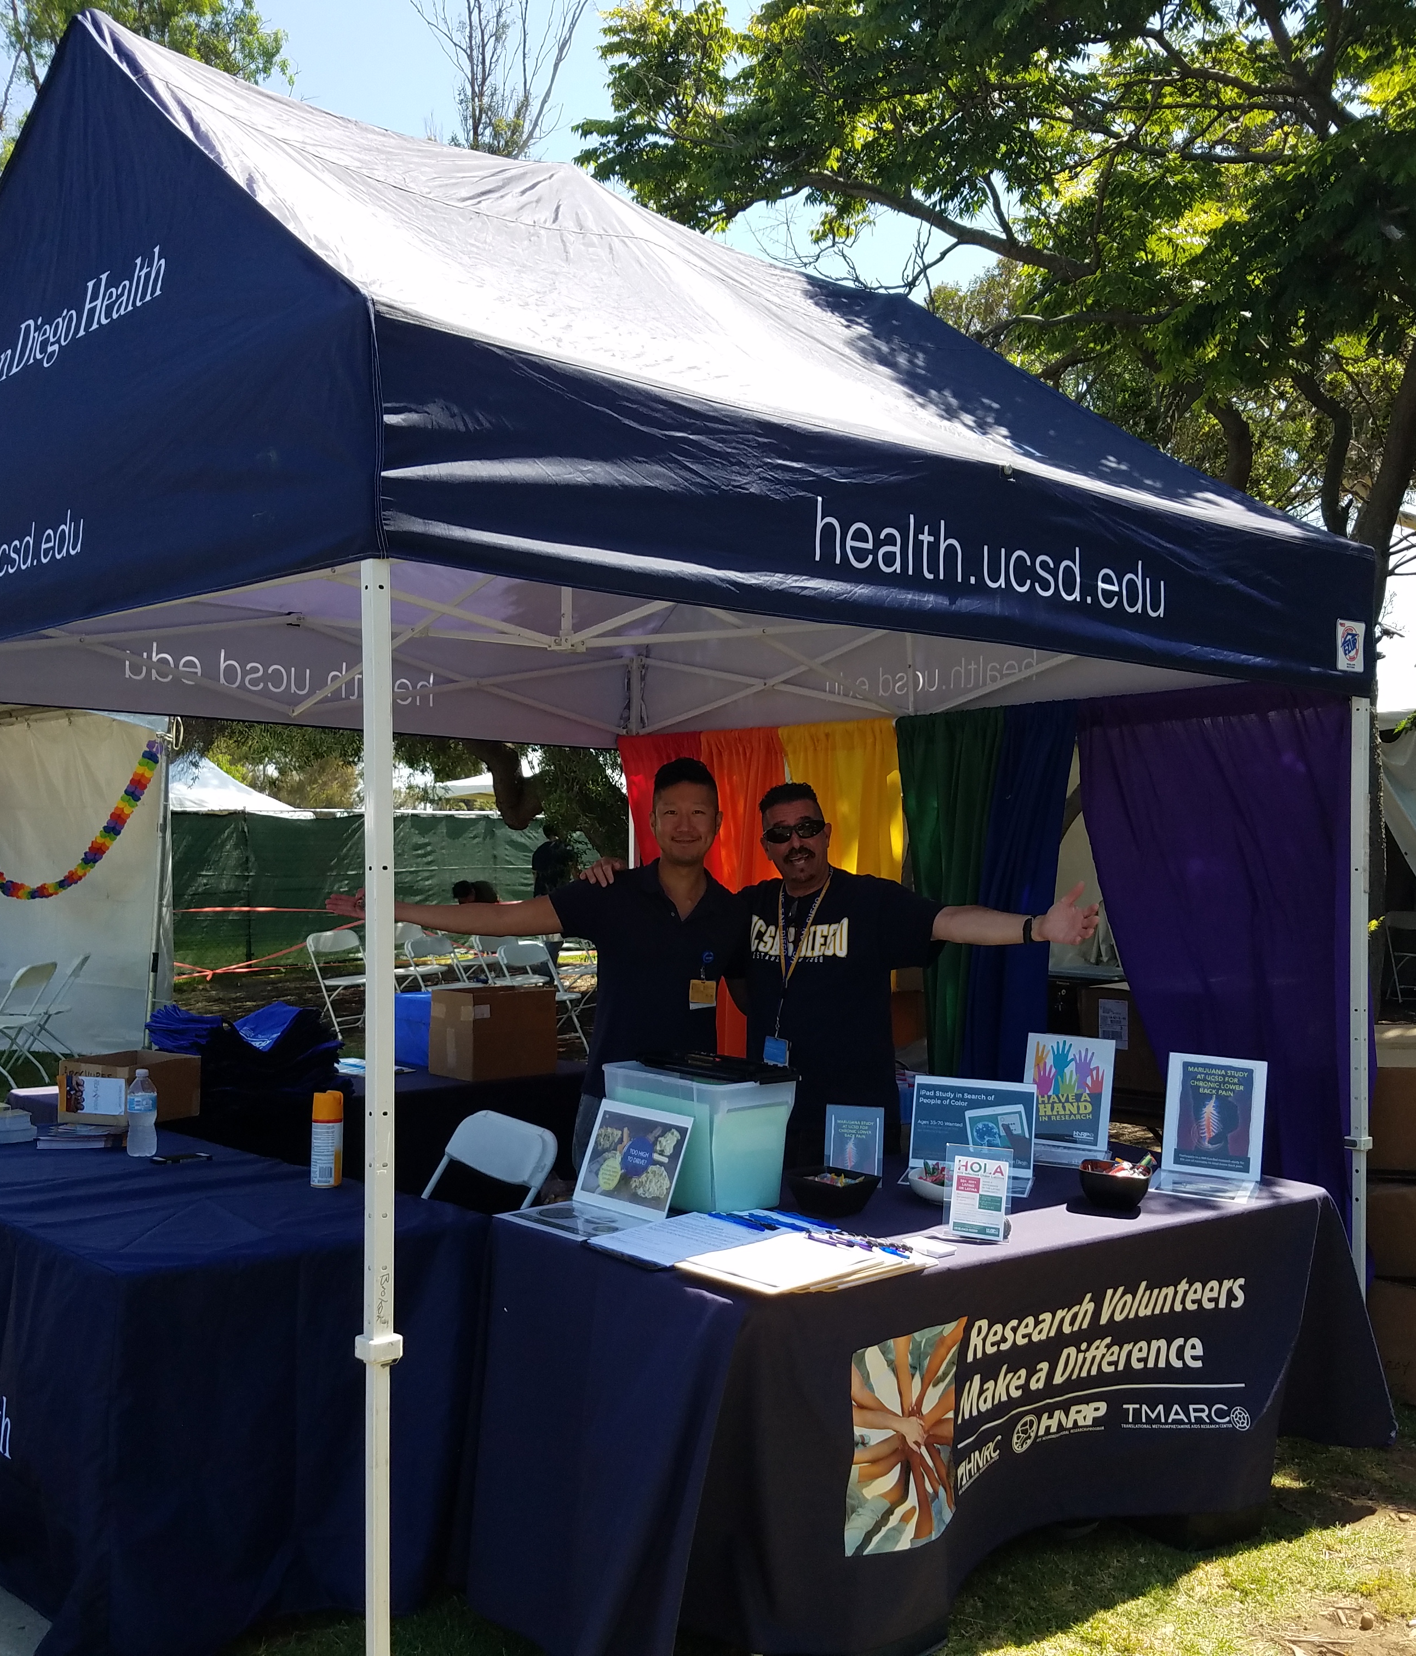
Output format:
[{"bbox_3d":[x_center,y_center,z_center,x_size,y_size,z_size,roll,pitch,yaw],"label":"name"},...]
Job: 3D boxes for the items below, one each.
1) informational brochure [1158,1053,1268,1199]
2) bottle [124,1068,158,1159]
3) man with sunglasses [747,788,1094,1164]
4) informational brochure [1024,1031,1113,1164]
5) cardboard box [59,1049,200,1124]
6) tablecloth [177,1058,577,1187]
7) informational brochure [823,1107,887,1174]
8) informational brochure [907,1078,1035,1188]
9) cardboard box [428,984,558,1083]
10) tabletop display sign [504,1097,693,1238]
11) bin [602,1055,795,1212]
[{"bbox_3d":[1.127,0.662,3.722,0.220,0.268,0.190,0,-1,25],"label":"informational brochure"},{"bbox_3d":[-1.359,0.678,3.987,0.068,0.206,0.068,0,-1,0],"label":"bottle"},{"bbox_3d":[0.406,0.705,4.009,1.080,1.640,0.420,0,-1,12],"label":"man with sunglasses"},{"bbox_3d":[0.847,0.634,3.890,0.218,0.262,0.150,0,-1,27],"label":"informational brochure"},{"bbox_3d":[-1.559,0.706,4.482,0.245,0.160,0.265,0,-1,28],"label":"cardboard box"},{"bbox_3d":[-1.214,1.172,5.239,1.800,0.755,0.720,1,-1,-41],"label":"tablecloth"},{"bbox_3d":[0.311,0.679,3.549,0.128,0.172,0.060,0,-1,19],"label":"informational brochure"},{"bbox_3d":[0.592,0.689,3.747,0.280,0.210,0.170,0,-1,17],"label":"informational brochure"},{"bbox_3d":[-0.693,0.666,5.402,0.326,0.270,0.250,1,-1,-40],"label":"cardboard box"},{"bbox_3d":[-0.232,0.691,3.388,0.295,0.203,0.279,1,-1,-45],"label":"tabletop display sign"},{"bbox_3d":[-0.013,0.637,3.490,0.240,0.272,0.365,1,-1,-43],"label":"bin"}]

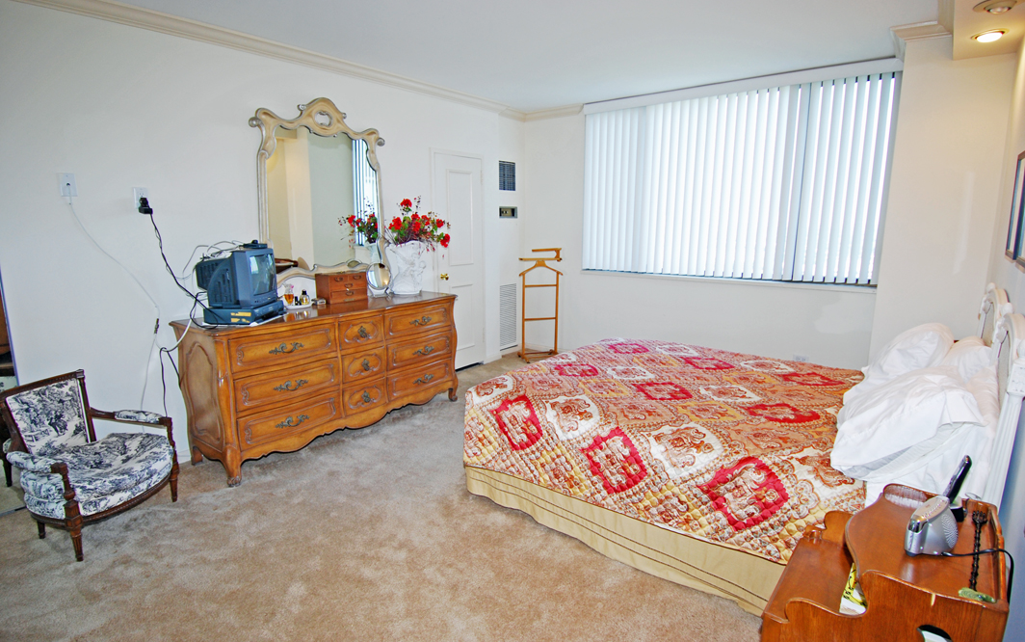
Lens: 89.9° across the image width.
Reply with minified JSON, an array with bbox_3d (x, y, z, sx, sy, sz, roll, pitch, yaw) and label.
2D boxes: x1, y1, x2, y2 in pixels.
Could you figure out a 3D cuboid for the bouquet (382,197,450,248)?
[{"bbox_3d":[-0.764,-0.787,4.130,0.380,0.420,0.480,8,14,37],"label":"bouquet"}]

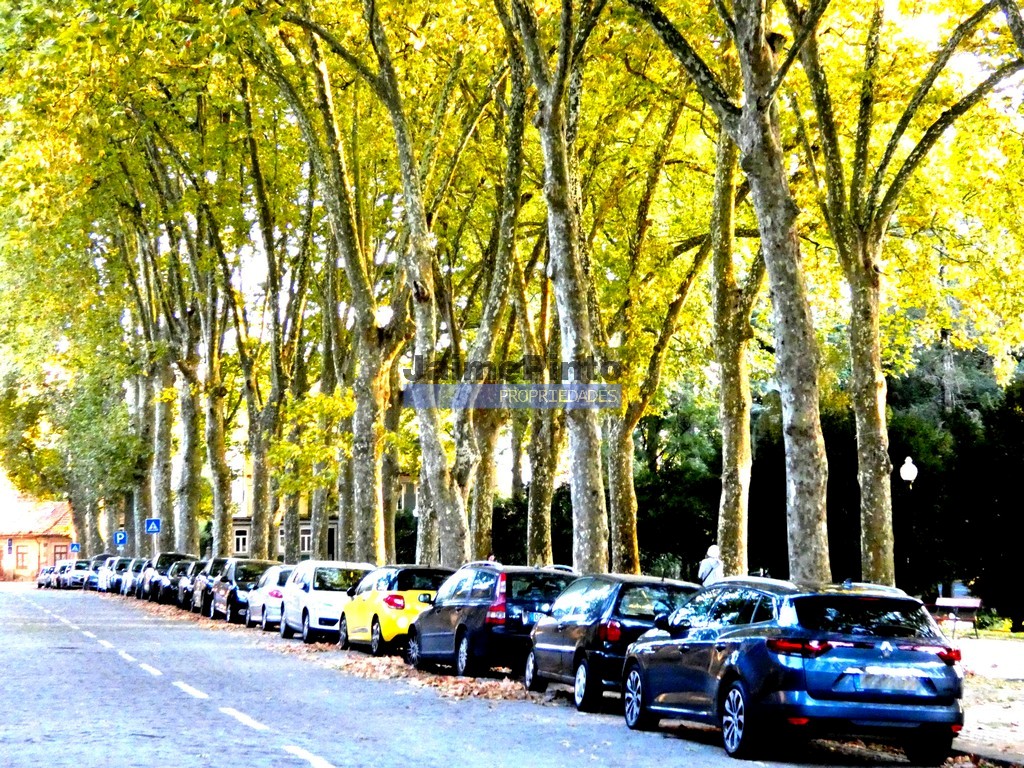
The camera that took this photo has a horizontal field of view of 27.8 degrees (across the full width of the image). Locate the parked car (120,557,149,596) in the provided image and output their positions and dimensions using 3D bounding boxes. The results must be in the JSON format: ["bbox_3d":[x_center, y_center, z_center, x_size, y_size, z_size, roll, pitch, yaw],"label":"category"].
[{"bbox_3d":[-13.480,7.140,77.000,1.800,1.470,4.250,2,-5,-15],"label":"parked car"}]

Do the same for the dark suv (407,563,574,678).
[{"bbox_3d":[-0.166,3.150,27.950,1.800,1.460,4.520,3,-5,-17],"label":"dark suv"}]

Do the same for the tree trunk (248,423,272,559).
[{"bbox_3d":[-8.265,4.258,68.387,0.680,5.980,0.620,0,-5,-14],"label":"tree trunk"}]

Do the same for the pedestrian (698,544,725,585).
[{"bbox_3d":[3.453,3.646,35.931,0.520,1.700,0.350,2,-5,-14],"label":"pedestrian"}]

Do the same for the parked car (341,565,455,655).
[{"bbox_3d":[-1.725,3.757,34.500,1.715,1.460,3.950,3,-5,-17],"label":"parked car"}]

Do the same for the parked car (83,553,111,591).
[{"bbox_3d":[-18.154,8.357,91.800,1.780,1.580,4.300,1,-5,-17],"label":"parked car"}]

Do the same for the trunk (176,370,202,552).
[{"bbox_3d":[-11.978,3.623,76.669,0.900,8.129,0.850,2,-5,-15],"label":"trunk"}]

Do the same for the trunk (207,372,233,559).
[{"bbox_3d":[-10.829,3.799,76.954,0.850,8.330,0.750,0,-5,-14],"label":"trunk"}]

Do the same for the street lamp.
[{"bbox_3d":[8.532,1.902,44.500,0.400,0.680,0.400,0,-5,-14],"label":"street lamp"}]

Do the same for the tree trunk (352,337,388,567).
[{"bbox_3d":[-3.194,2.153,46.743,0.760,6.303,0.720,2,-5,-15],"label":"tree trunk"}]

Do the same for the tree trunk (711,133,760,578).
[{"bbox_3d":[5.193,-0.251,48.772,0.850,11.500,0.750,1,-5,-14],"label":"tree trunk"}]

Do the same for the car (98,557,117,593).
[{"bbox_3d":[-15.452,7.636,83.000,1.800,1.470,4.250,2,-5,-15],"label":"car"}]

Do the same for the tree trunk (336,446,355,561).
[{"bbox_3d":[-7.321,5.946,91.826,0.720,6.350,0.680,0,-5,-14],"label":"tree trunk"}]

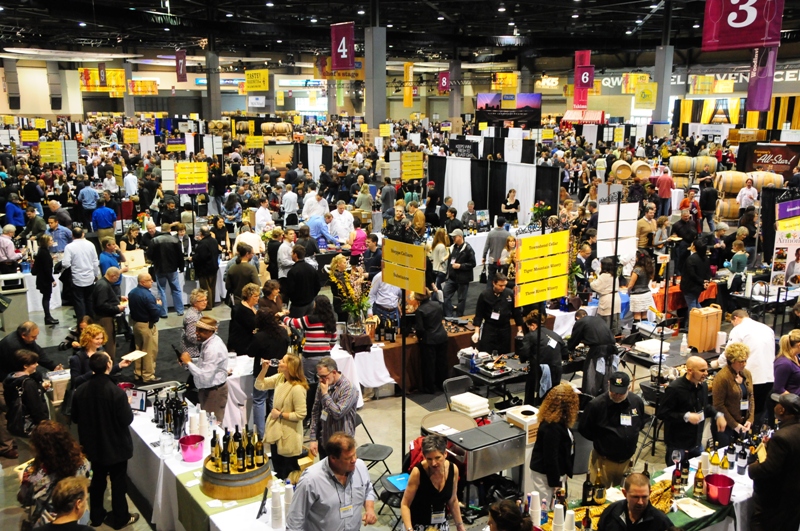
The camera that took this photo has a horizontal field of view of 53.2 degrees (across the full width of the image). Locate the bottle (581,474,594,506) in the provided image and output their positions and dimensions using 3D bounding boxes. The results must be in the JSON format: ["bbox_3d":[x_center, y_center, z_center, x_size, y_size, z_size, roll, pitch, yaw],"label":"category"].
[{"bbox_3d":[1.606,1.885,6.791,0.080,0.305,0.080,0,12,0],"label":"bottle"}]

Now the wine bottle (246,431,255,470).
[{"bbox_3d":[-1.346,1.665,7.172,0.076,0.320,0.076,0,12,0],"label":"wine bottle"}]

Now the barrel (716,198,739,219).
[{"bbox_3d":[11.090,-1.880,26.500,0.950,0.700,0.700,0,12,0],"label":"barrel"}]

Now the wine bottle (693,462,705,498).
[{"bbox_3d":[2.642,1.884,7.040,0.080,0.308,0.080,-7,14,-32],"label":"wine bottle"}]

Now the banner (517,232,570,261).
[{"bbox_3d":[1.579,-0.218,8.753,0.860,0.250,0.030,-9,15,-38],"label":"banner"}]

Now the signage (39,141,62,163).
[{"bbox_3d":[-11.780,-3.810,27.000,0.710,0.730,0.040,0,12,0],"label":"signage"}]

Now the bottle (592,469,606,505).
[{"bbox_3d":[1.713,1.878,6.800,0.083,0.315,0.083,0,12,0],"label":"bottle"}]

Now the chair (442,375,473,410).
[{"bbox_3d":[0.865,1.828,9.947,0.460,0.780,0.480,-9,15,-37],"label":"chair"}]

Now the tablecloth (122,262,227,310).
[{"bbox_3d":[-4.786,0.434,16.742,2.000,0.760,0.800,-7,14,-31],"label":"tablecloth"}]

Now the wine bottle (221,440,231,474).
[{"bbox_3d":[-1.544,1.690,7.079,0.076,0.310,0.076,0,12,0],"label":"wine bottle"}]

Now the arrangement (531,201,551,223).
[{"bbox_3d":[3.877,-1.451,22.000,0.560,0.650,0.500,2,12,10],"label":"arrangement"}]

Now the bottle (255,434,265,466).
[{"bbox_3d":[-1.261,1.657,7.185,0.075,0.300,0.075,-2,12,-11],"label":"bottle"}]

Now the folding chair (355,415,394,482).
[{"bbox_3d":[-0.328,2.069,8.689,0.470,0.780,0.460,5,13,24],"label":"folding chair"}]

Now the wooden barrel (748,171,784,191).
[{"bbox_3d":[11.970,-2.730,26.200,0.950,0.700,0.700,0,12,0],"label":"wooden barrel"}]

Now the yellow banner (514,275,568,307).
[{"bbox_3d":[1.644,0.281,9.261,0.870,0.265,0.020,-9,15,-36],"label":"yellow banner"}]

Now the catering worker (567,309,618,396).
[{"bbox_3d":[2.629,1.329,10.966,0.550,1.400,0.750,-8,14,-32],"label":"catering worker"}]

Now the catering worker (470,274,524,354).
[{"bbox_3d":[1.426,1.018,11.564,0.700,1.760,0.420,0,12,2],"label":"catering worker"}]

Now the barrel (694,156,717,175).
[{"bbox_3d":[12.491,-4.097,32.600,0.940,0.690,0.690,4,13,18],"label":"barrel"}]

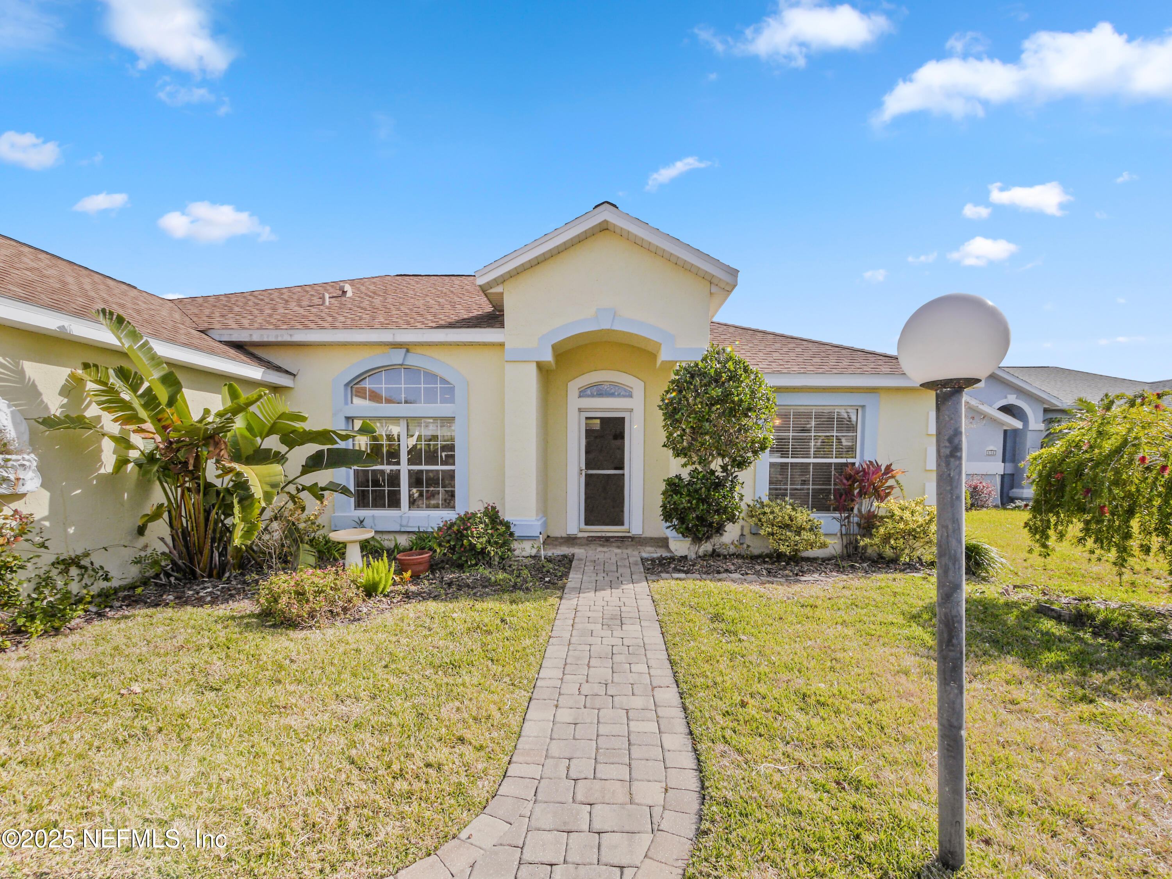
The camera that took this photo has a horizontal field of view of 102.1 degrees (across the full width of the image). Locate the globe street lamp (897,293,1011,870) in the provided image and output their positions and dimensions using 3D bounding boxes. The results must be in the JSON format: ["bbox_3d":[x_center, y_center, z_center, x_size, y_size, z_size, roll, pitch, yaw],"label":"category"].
[{"bbox_3d":[1.277,0.487,1.660,0.312,1.980,0.312,0,-1,0],"label":"globe street lamp"}]

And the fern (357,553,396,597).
[{"bbox_3d":[-2.120,1.315,4.740,0.410,0.385,0.390,0,-1,0],"label":"fern"}]

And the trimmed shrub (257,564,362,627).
[{"bbox_3d":[-2.480,1.305,4.260,0.860,0.420,0.780,0,-1,0],"label":"trimmed shrub"}]

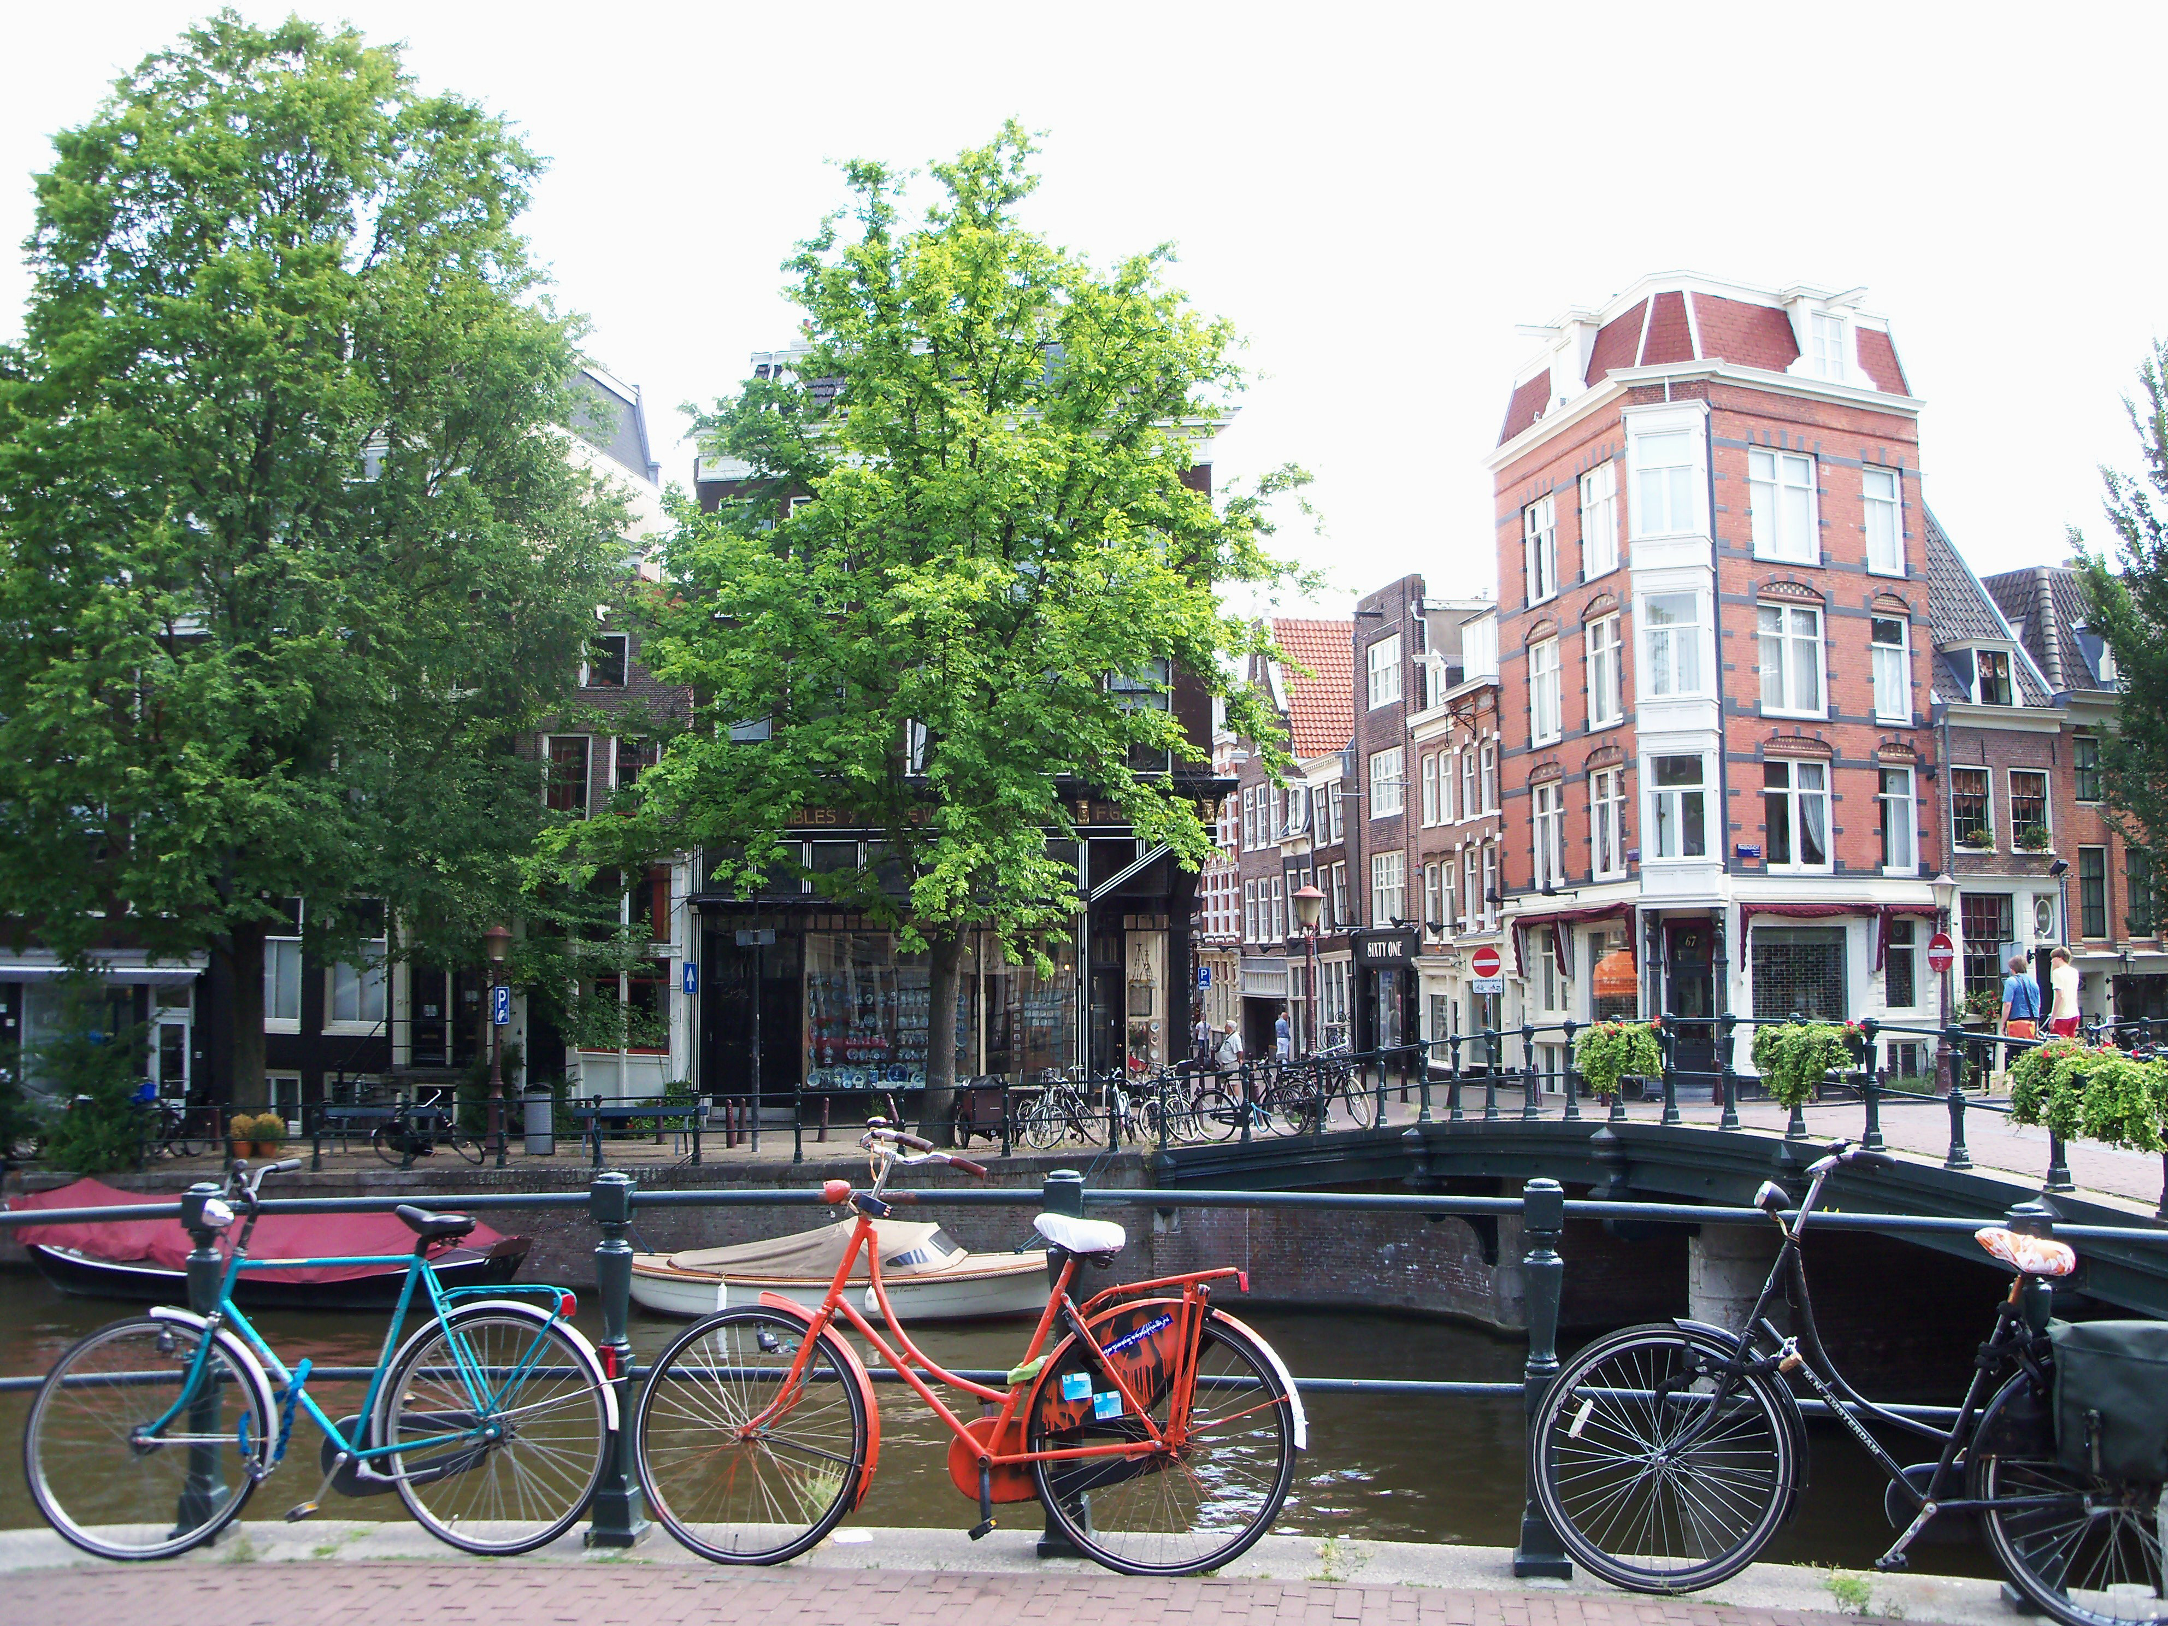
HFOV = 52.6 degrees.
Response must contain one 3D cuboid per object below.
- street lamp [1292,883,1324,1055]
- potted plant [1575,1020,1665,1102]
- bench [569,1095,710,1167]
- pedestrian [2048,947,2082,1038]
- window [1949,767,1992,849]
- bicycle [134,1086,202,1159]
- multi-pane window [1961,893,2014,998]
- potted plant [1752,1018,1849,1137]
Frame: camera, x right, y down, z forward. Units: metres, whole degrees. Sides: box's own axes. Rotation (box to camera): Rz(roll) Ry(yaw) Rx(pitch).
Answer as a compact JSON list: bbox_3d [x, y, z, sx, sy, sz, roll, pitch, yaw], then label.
[{"bbox_3d":[3.441,2.916,33.654,0.500,3.680,0.500,0,-5,0],"label":"street lamp"},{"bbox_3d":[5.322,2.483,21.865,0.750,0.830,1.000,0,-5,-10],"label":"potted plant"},{"bbox_3d":[-6.990,5.006,34.610,2.150,0.800,0.650,-1,-5,8],"label":"bench"},{"bbox_3d":[10.815,2.383,24.125,0.480,1.800,0.380,0,-5,-10],"label":"pedestrian"},{"bbox_3d":[18.659,-0.071,45.997,1.335,1.760,0.200,2,-5,-31],"label":"window"},{"bbox_3d":[-15.630,5.295,37.533,1.750,1.180,0.600,-5,-6,42],"label":"bicycle"},{"bbox_3d":[18.943,2.820,45.911,1.649,2.280,0.200,2,-5,-31],"label":"multi-pane window"},{"bbox_3d":[6.192,2.227,18.900,0.560,0.880,0.950,0,-5,-10],"label":"potted plant"}]

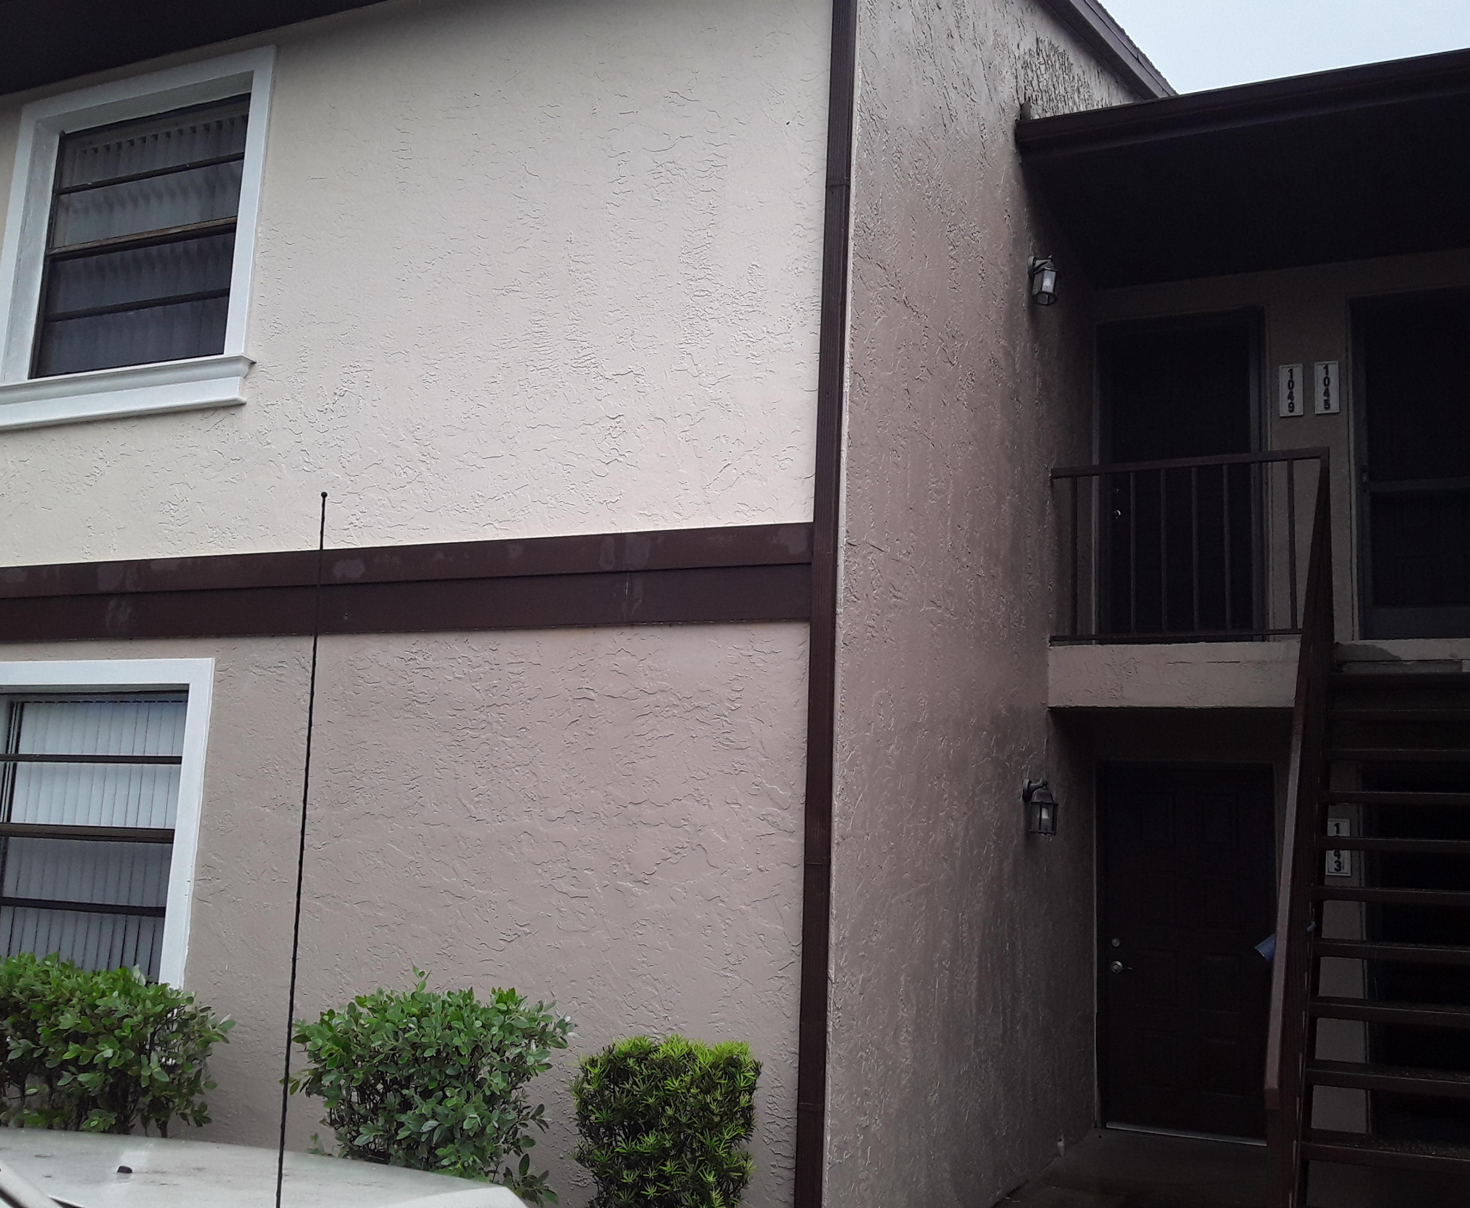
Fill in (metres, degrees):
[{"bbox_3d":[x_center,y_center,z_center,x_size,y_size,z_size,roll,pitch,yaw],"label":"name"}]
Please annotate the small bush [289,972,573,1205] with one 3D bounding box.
[{"bbox_3d":[-0.871,1.702,4.264,0.760,1.100,0.720,2,-9,0],"label":"small bush"}]

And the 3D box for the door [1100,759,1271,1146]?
[{"bbox_3d":[2.567,1.947,8.217,0.969,2.055,0.070,-2,-10,24],"label":"door"}]

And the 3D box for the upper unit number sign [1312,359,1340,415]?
[{"bbox_3d":[3.436,-1.252,8.367,0.131,0.318,0.020,-2,-10,24],"label":"upper unit number sign"}]

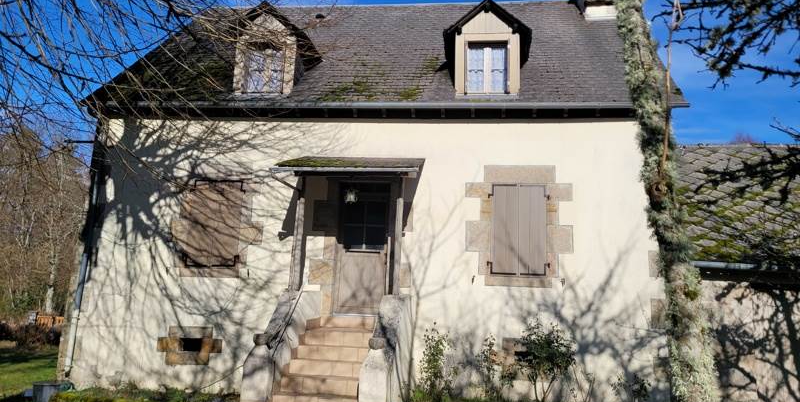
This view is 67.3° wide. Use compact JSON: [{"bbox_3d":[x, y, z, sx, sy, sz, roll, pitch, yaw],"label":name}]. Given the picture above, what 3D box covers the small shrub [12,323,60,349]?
[{"bbox_3d":[-12.326,4.668,20.682,1.550,0.869,1.300,1,-12,6],"label":"small shrub"}]

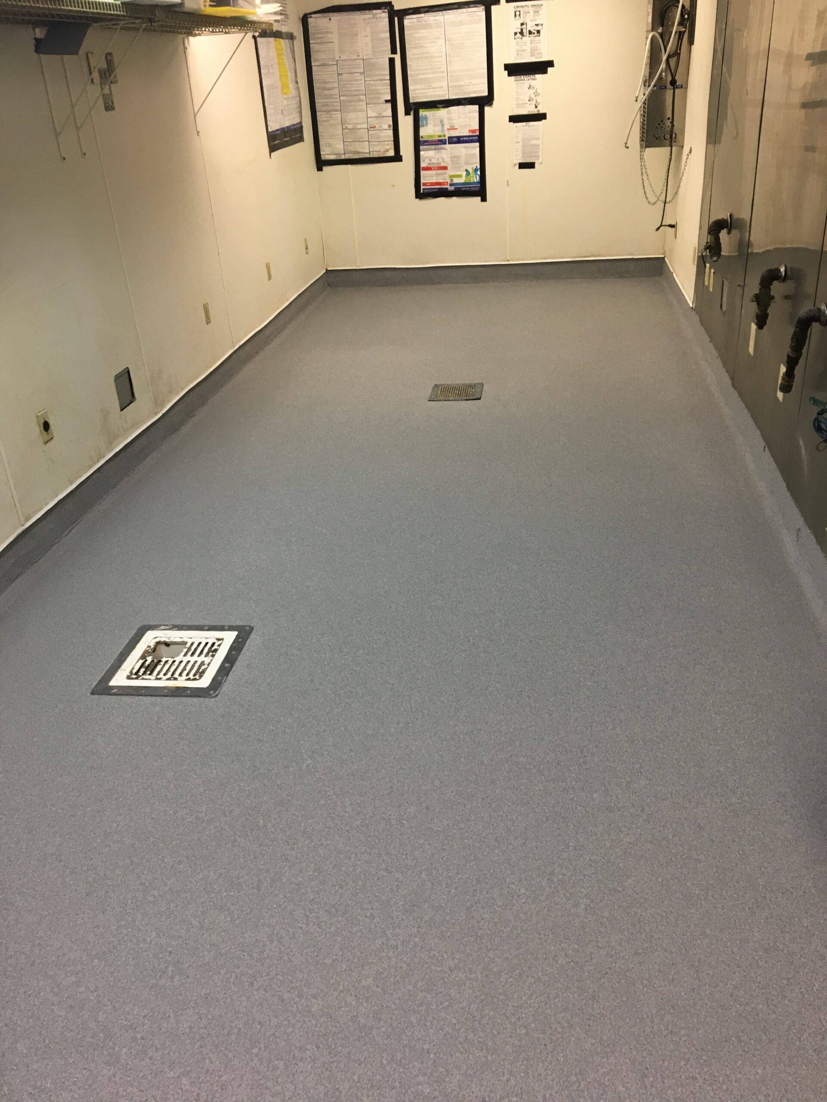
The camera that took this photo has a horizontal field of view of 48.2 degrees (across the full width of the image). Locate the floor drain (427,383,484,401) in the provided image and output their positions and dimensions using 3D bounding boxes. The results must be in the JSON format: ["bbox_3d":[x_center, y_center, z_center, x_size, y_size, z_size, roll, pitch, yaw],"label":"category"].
[{"bbox_3d":[0.235,-0.865,5.000,0.277,0.020,0.287,0,28,7],"label":"floor drain"}]

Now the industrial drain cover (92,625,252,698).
[{"bbox_3d":[-0.730,0.329,2.831,0.387,0.020,0.387,0,28,8],"label":"industrial drain cover"}]

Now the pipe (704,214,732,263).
[{"bbox_3d":[1.486,-1.526,4.508,0.112,0.230,0.090,1,28,9],"label":"pipe"}]

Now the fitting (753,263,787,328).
[{"bbox_3d":[1.313,-0.942,3.424,0.108,0.240,0.070,1,28,9],"label":"fitting"}]

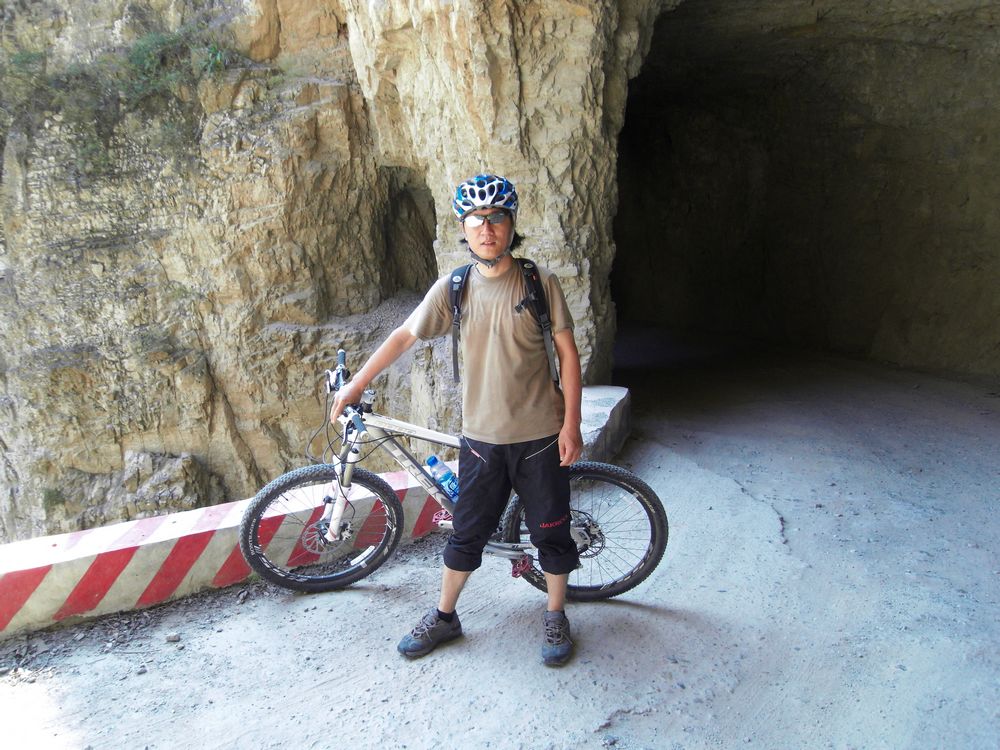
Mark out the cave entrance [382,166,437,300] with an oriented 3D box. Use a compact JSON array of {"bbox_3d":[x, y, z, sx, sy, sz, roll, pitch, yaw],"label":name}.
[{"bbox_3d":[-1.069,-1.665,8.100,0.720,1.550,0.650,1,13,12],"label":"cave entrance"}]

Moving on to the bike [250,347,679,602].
[{"bbox_3d":[-0.197,0.472,2.785,1.735,1.040,0.620,0,23,6],"label":"bike"}]

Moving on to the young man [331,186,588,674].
[{"bbox_3d":[-0.160,0.172,2.513,0.900,1.730,0.440,0,12,8],"label":"young man"}]

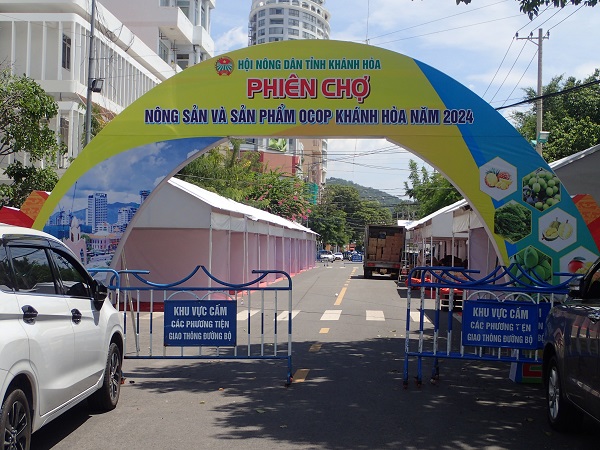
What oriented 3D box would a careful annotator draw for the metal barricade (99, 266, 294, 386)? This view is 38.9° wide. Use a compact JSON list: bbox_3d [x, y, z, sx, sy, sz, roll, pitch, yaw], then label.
[{"bbox_3d":[-1.120,1.146,9.650,2.060,1.360,0.450,1,-2,0],"label":"metal barricade"}]

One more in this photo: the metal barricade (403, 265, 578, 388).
[{"bbox_3d":[2.200,1.145,9.280,2.060,1.370,0.450,1,-2,18],"label":"metal barricade"}]

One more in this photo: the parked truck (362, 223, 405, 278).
[{"bbox_3d":[4.870,1.570,49.000,2.130,2.850,6.200,1,-2,5],"label":"parked truck"}]

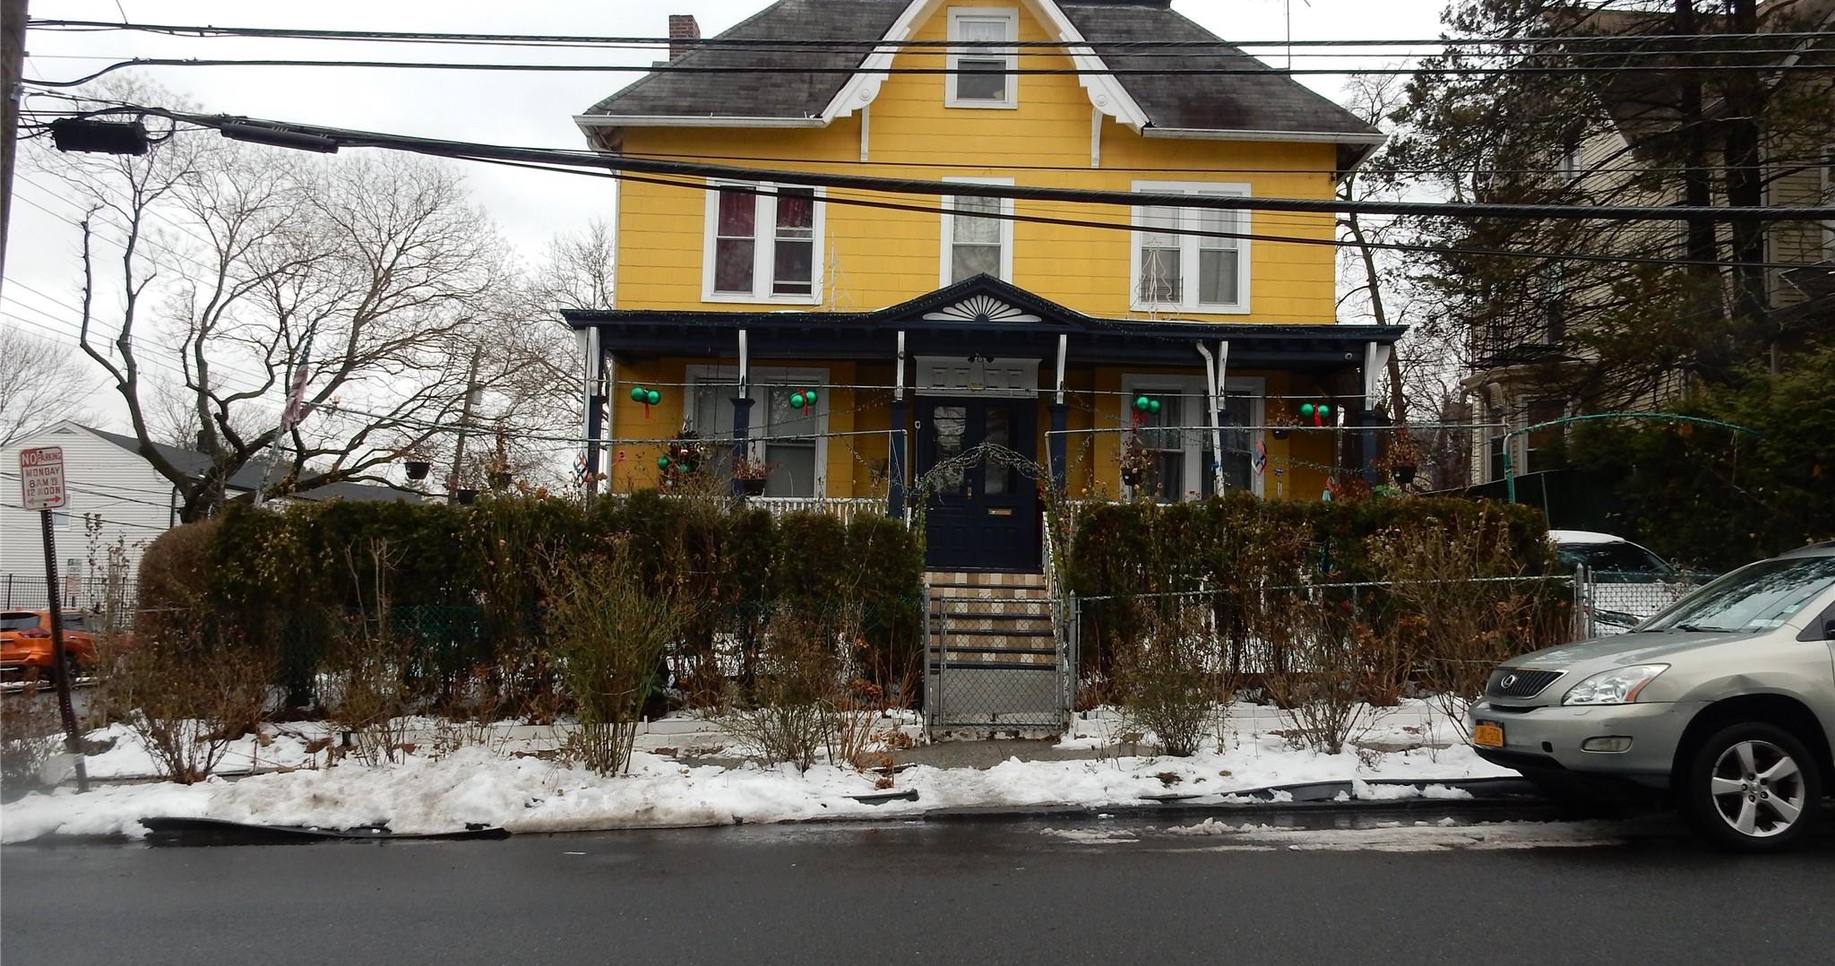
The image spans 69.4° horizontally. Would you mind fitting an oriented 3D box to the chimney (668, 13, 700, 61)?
[{"bbox_3d":[-4.123,-7.757,23.488,0.420,0.850,0.720,1,-3,-1],"label":"chimney"}]

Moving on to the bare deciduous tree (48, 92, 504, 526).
[{"bbox_3d":[-8.307,-0.957,17.187,6.100,7.800,5.800,1,-3,-1],"label":"bare deciduous tree"}]

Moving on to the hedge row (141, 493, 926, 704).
[{"bbox_3d":[-3.231,1.034,11.579,6.550,1.700,0.950,1,-3,-1],"label":"hedge row"}]

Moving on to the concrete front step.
[{"bbox_3d":[0.893,1.272,17.268,1.520,0.200,0.350,1,-3,-1],"label":"concrete front step"}]

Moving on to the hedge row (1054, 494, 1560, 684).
[{"bbox_3d":[3.382,0.977,11.601,4.100,1.620,0.950,1,-3,-1],"label":"hedge row"}]

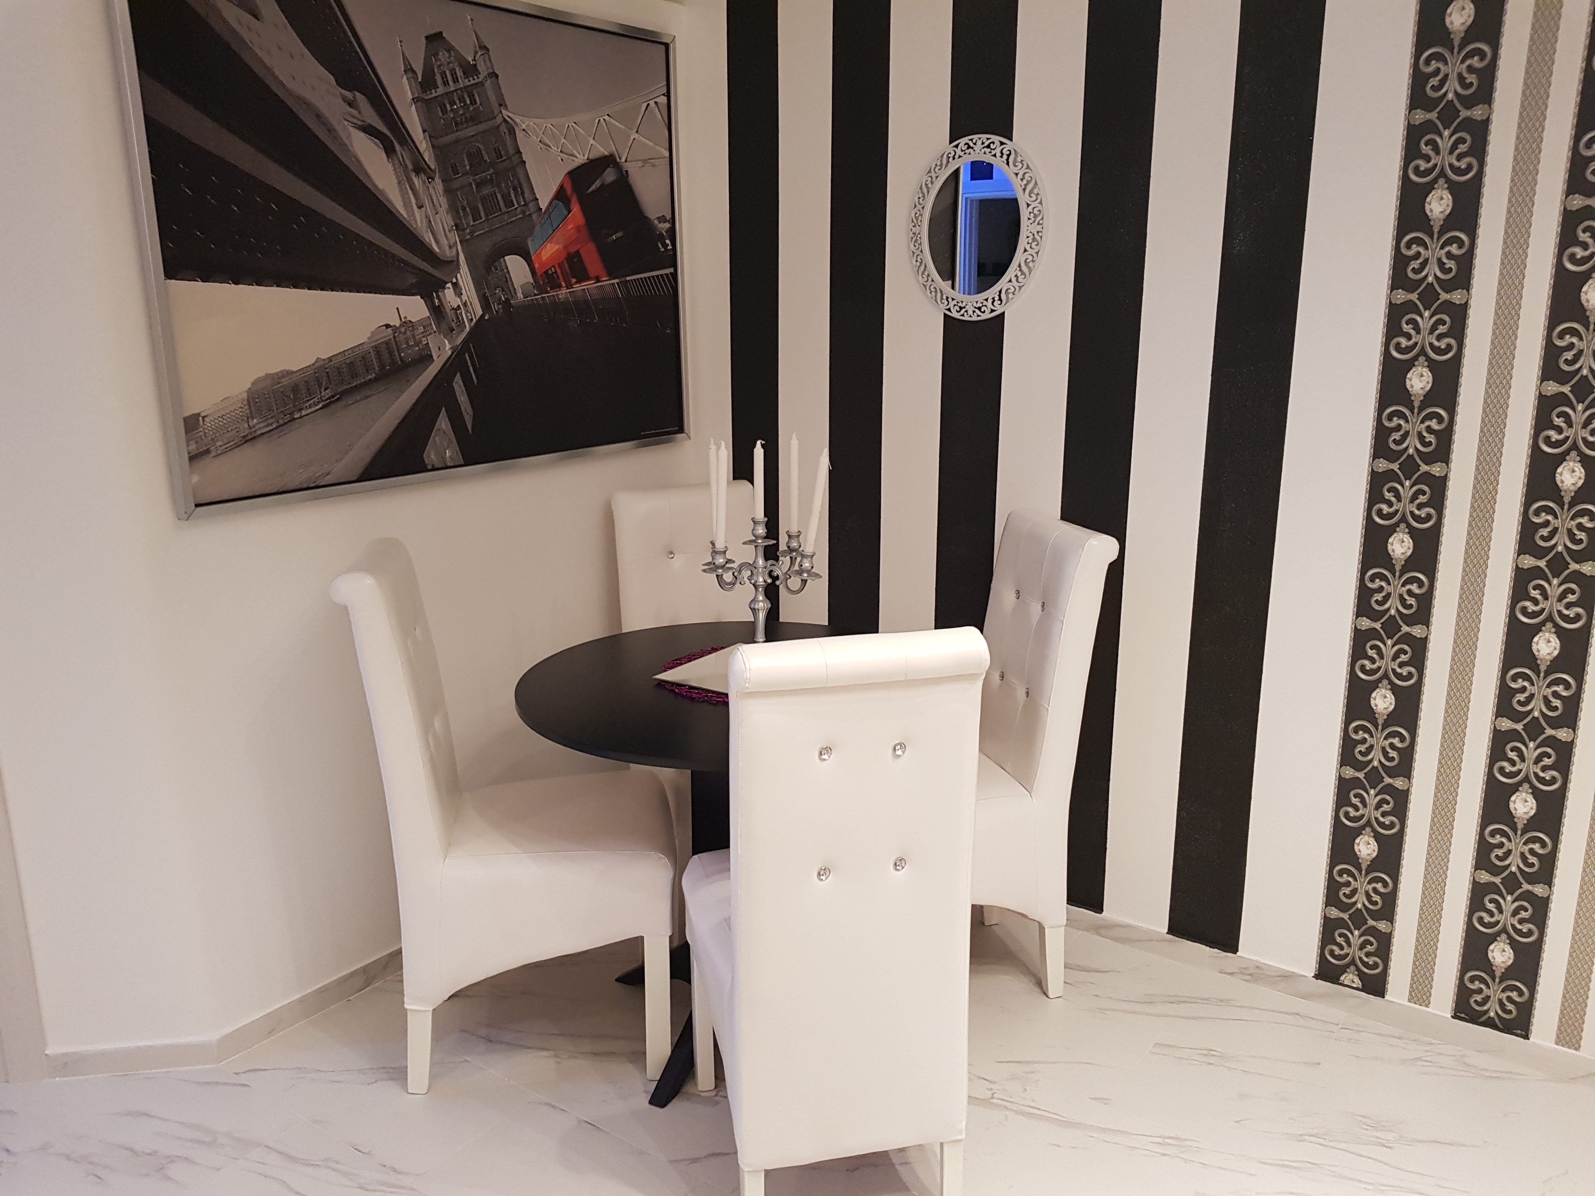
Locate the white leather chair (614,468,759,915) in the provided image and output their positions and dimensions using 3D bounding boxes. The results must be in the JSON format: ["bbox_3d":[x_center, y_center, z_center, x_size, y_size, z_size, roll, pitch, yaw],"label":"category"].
[{"bbox_3d":[-0.205,0.263,3.005,0.415,1.025,0.575,-5,14,-21],"label":"white leather chair"}]

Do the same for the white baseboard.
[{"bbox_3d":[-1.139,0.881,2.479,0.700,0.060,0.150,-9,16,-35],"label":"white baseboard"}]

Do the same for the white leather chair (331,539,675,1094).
[{"bbox_3d":[-0.538,0.408,2.386,0.576,1.025,0.415,-1,13,-5],"label":"white leather chair"}]

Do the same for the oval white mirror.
[{"bbox_3d":[0.401,-0.846,2.746,0.337,0.405,0.022,9,16,34],"label":"oval white mirror"}]

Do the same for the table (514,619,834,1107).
[{"bbox_3d":[-0.098,0.529,2.456,0.900,0.759,0.900,9,16,34],"label":"table"}]

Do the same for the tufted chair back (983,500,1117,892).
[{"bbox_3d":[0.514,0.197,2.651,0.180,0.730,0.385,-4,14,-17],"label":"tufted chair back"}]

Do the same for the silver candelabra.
[{"bbox_3d":[-0.077,-0.019,2.476,0.250,0.300,0.250,9,16,34],"label":"silver candelabra"}]

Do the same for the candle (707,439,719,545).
[{"bbox_3d":[-0.175,-0.205,2.490,0.020,0.235,0.020,0,13,0],"label":"candle"}]

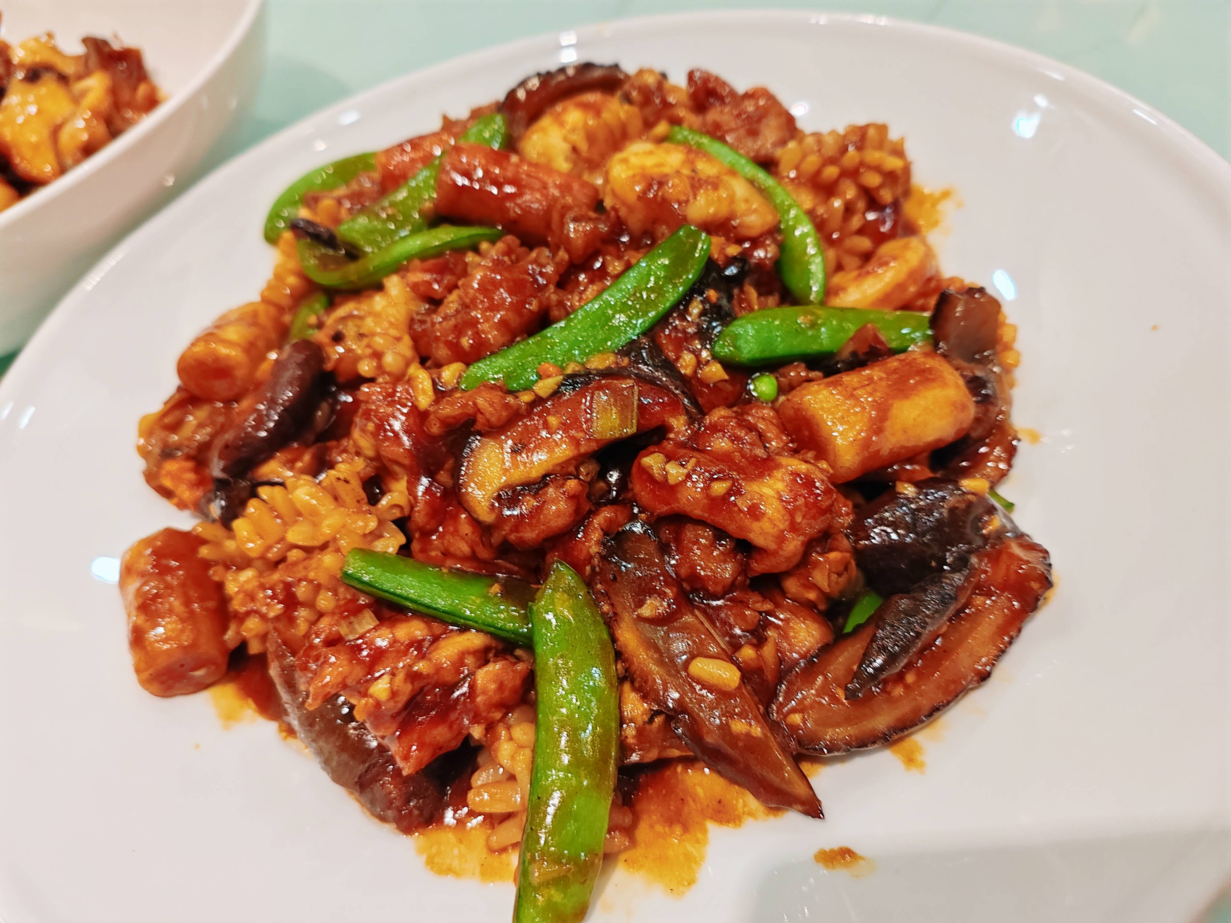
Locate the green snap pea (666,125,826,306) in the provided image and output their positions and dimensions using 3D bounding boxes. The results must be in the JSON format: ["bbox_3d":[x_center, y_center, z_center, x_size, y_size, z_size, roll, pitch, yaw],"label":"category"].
[{"bbox_3d":[0.032,-0.057,0.221,0.018,0.012,0.065,-29,57,-2],"label":"green snap pea"}]

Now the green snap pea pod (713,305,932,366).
[{"bbox_3d":[0.043,-0.025,0.191,0.044,0.008,0.011,-2,76,1],"label":"green snap pea pod"}]

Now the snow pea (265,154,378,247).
[{"bbox_3d":[-0.076,-0.072,0.260,0.038,0.010,0.016,-30,71,-6],"label":"snow pea"}]

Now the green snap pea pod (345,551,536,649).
[{"bbox_3d":[-0.029,0.024,0.166,0.043,0.007,0.009,11,62,20],"label":"green snap pea pod"}]

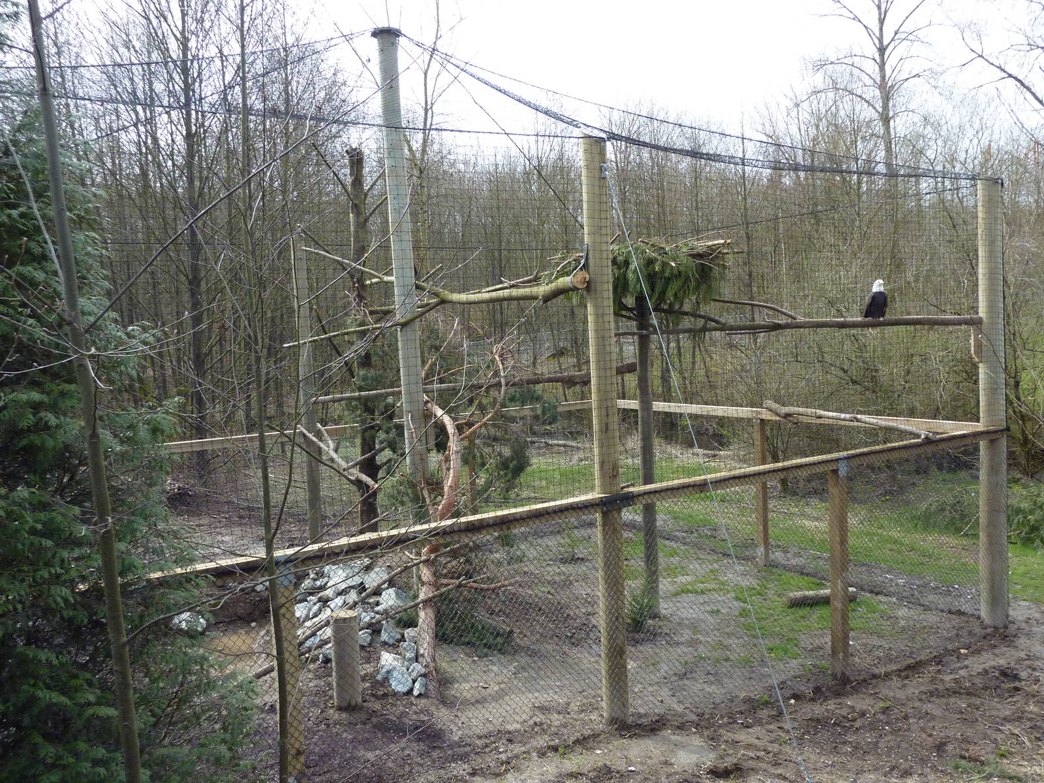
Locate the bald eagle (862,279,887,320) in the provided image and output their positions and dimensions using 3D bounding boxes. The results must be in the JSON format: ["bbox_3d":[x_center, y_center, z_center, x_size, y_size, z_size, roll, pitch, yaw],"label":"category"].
[{"bbox_3d":[4.580,-1.168,11.330,0.300,0.600,0.340,-3,4,-9],"label":"bald eagle"}]

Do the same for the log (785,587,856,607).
[{"bbox_3d":[4.188,2.872,12.220,1.032,0.190,0.190,-3,4,-7],"label":"log"}]

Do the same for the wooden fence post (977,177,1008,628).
[{"bbox_3d":[6.075,0.198,11.280,0.335,5.841,0.335,-5,5,-32],"label":"wooden fence post"}]

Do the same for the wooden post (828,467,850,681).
[{"bbox_3d":[3.501,2.017,9.650,0.140,2.390,0.140,-5,5,-32],"label":"wooden post"}]

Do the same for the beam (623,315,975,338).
[{"bbox_3d":[3.541,-0.833,11.300,4.828,0.170,0.170,-3,4,0],"label":"beam"}]

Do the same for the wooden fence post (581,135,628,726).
[{"bbox_3d":[0.753,0.406,7.880,0.228,5.361,0.228,-5,5,-32],"label":"wooden fence post"}]

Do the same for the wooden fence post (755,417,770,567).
[{"bbox_3d":[3.996,1.663,14.550,0.140,2.538,0.140,-5,5,-32],"label":"wooden fence post"}]

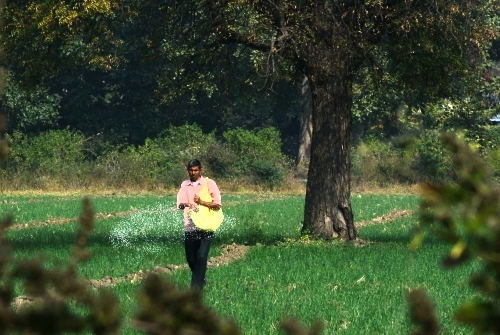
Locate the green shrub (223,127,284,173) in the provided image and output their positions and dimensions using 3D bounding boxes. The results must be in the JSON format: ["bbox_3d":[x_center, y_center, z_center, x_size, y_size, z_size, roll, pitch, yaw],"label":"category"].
[{"bbox_3d":[0.126,-0.578,115.000,2.250,1.850,1.800,0,0,0],"label":"green shrub"}]

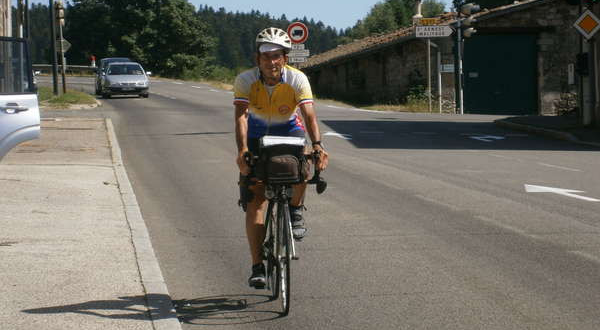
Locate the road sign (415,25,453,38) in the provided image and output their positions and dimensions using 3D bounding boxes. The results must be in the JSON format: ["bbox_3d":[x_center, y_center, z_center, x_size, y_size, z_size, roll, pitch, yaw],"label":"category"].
[{"bbox_3d":[3.715,-3.660,62.000,1.030,0.310,0.050,-2,3,0],"label":"road sign"}]

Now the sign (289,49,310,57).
[{"bbox_3d":[-0.019,-4.332,87.000,0.830,0.280,0.050,-2,3,0],"label":"sign"}]

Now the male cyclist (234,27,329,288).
[{"bbox_3d":[-0.114,-0.046,13.900,0.570,1.620,0.850,-2,3,-5],"label":"male cyclist"}]

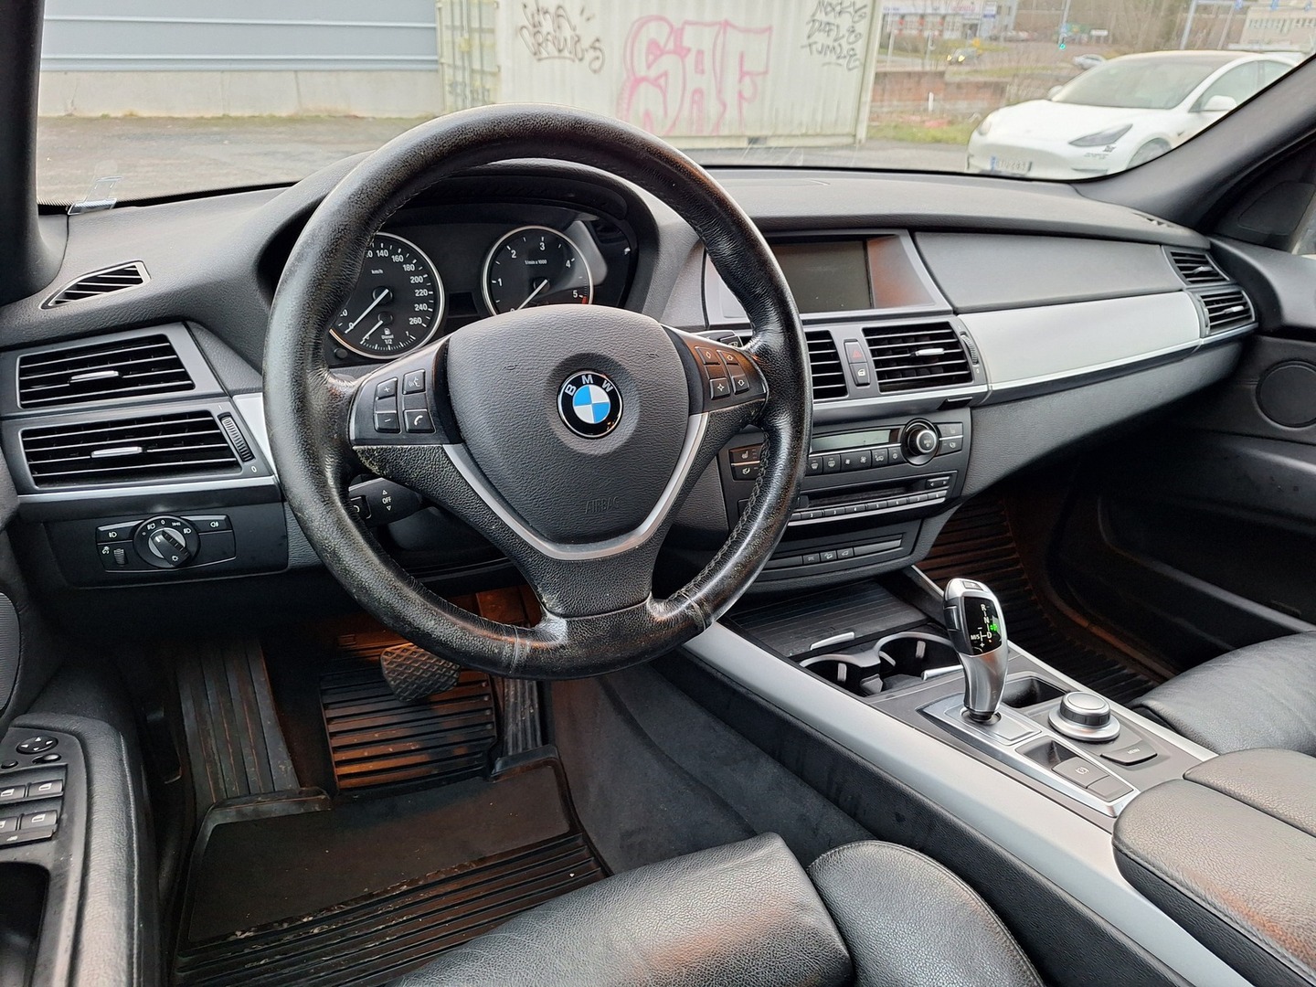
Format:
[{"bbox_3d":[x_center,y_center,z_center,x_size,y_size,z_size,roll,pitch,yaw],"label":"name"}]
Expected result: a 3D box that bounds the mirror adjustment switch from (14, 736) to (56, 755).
[{"bbox_3d":[-0.478,0.194,0.672,0.025,0.006,0.019,-3,27,-21],"label":"mirror adjustment switch"}]

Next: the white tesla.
[{"bbox_3d":[5.495,-3.949,9.382,4.690,1.443,1.930,-13,30,-26],"label":"white tesla"}]

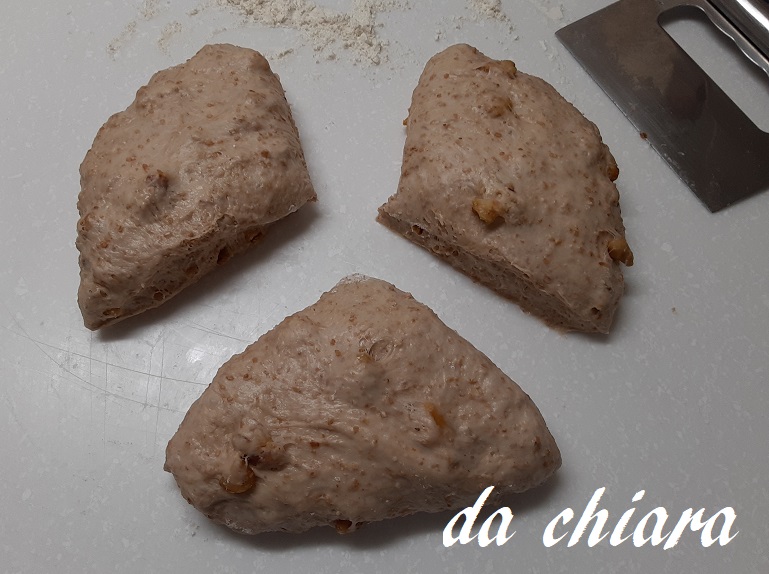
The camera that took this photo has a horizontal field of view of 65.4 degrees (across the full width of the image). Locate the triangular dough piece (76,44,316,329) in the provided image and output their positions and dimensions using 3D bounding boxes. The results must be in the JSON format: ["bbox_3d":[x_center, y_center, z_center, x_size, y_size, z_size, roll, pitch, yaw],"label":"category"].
[{"bbox_3d":[-0.104,-0.061,0.294,0.142,0.045,0.112,-31,68,-14],"label":"triangular dough piece"}]

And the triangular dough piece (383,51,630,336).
[{"bbox_3d":[0.065,-0.058,0.292,0.150,0.045,0.109,32,68,15],"label":"triangular dough piece"}]

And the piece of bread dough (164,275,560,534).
[{"bbox_3d":[-0.011,0.039,0.245,0.155,0.045,0.110,-5,64,-3],"label":"piece of bread dough"}]

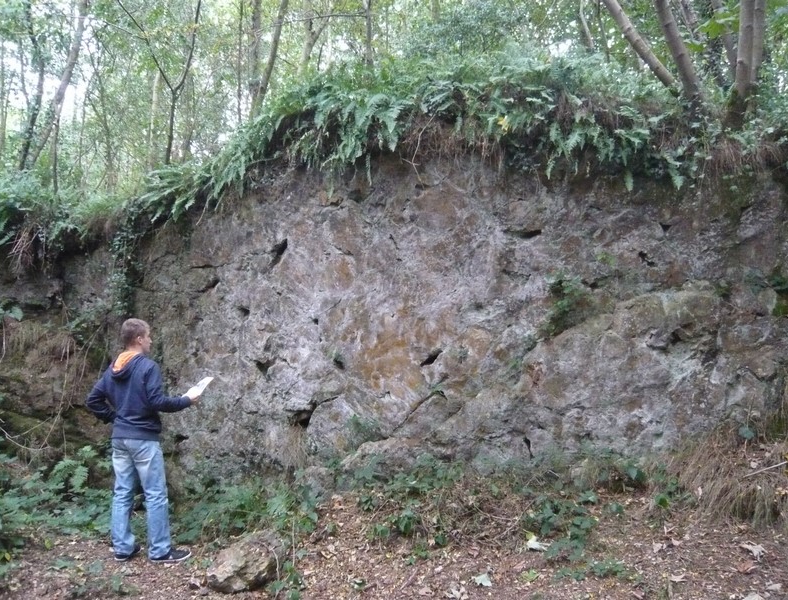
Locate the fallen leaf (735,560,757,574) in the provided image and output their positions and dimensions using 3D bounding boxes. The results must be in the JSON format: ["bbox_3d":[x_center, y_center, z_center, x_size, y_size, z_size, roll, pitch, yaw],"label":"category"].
[{"bbox_3d":[2.374,1.806,4.370,0.145,0.045,0.130,-2,-3,28],"label":"fallen leaf"}]

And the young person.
[{"bbox_3d":[-1.831,0.990,4.730,0.600,1.730,0.520,-2,-3,30],"label":"young person"}]

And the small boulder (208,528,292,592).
[{"bbox_3d":[-0.944,1.697,4.200,0.500,0.330,0.360,1,-3,-13],"label":"small boulder"}]

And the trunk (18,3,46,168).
[{"bbox_3d":[-5.210,-3.068,9.300,0.360,2.500,0.300,2,-3,-28],"label":"trunk"}]

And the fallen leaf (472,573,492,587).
[{"bbox_3d":[0.572,1.805,4.180,0.130,0.040,0.120,0,-3,0],"label":"fallen leaf"}]

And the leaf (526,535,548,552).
[{"bbox_3d":[1.060,1.802,4.780,0.160,0.060,0.150,-1,-3,12],"label":"leaf"}]

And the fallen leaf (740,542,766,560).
[{"bbox_3d":[2.572,1.799,4.630,0.180,0.060,0.160,-2,-3,28],"label":"fallen leaf"}]

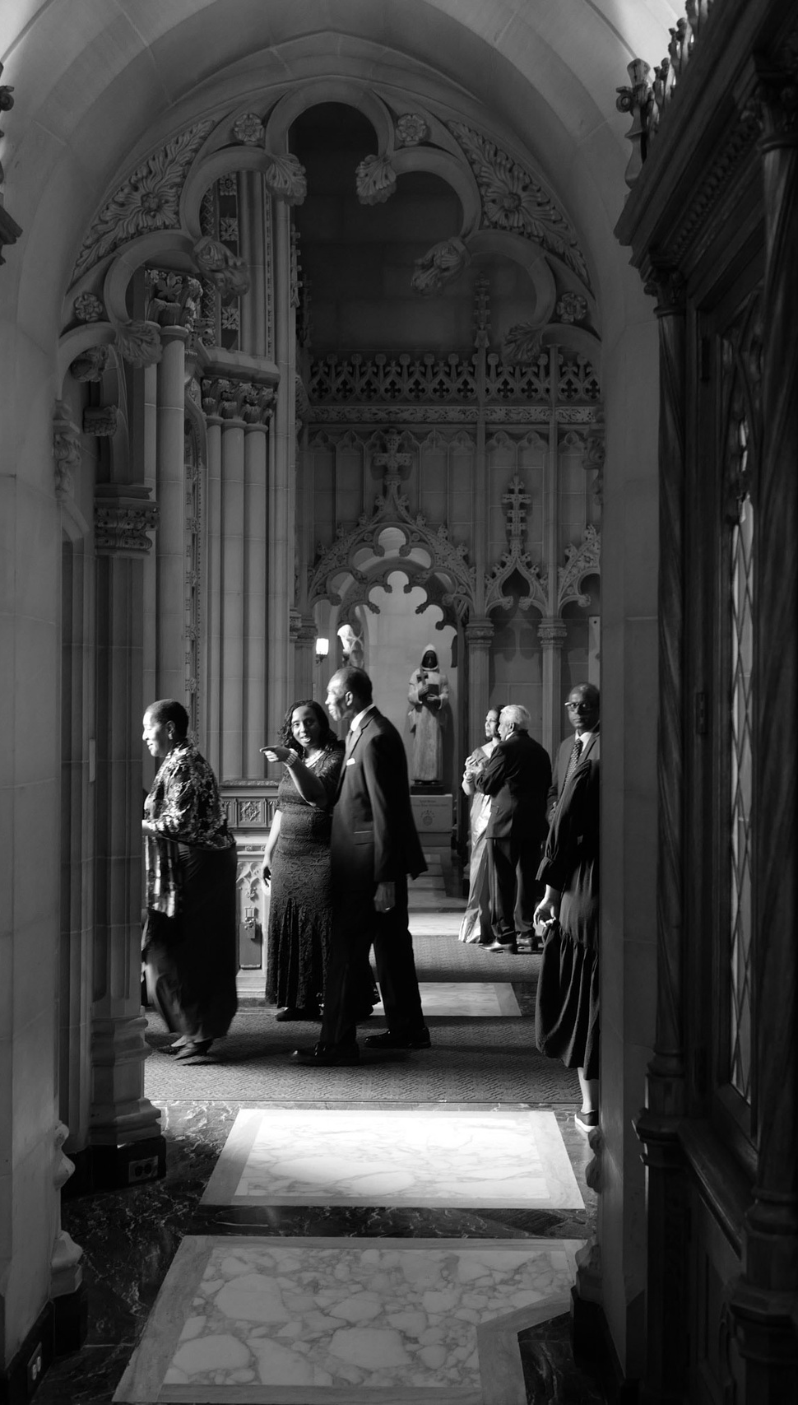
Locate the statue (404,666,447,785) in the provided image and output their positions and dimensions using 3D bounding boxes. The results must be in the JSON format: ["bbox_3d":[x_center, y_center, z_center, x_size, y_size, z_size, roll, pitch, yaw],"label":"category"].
[{"bbox_3d":[0.225,0.160,13.200,0.330,1.030,0.280,0,0,1],"label":"statue"}]

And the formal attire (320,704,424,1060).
[{"bbox_3d":[-0.120,0.810,7.530,0.460,1.600,0.500,0,0,-23],"label":"formal attire"}]

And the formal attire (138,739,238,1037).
[{"bbox_3d":[-0.989,0.885,7.600,0.480,1.380,0.500,0,0,-6],"label":"formal attire"}]

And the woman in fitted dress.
[{"bbox_3d":[-0.419,0.824,8.600,0.520,1.660,0.440,0,0,37],"label":"woman in fitted dress"}]

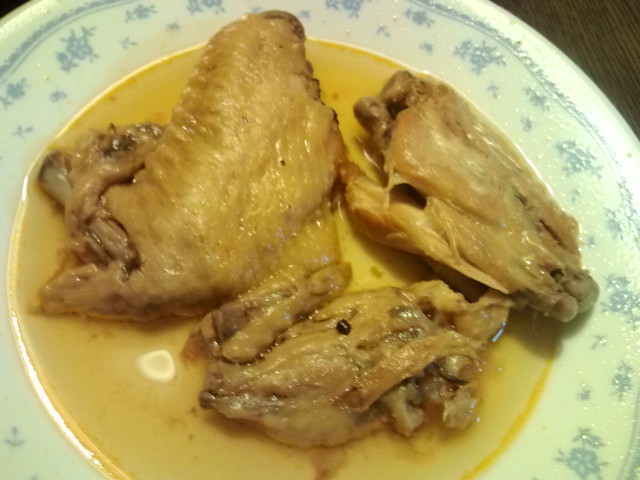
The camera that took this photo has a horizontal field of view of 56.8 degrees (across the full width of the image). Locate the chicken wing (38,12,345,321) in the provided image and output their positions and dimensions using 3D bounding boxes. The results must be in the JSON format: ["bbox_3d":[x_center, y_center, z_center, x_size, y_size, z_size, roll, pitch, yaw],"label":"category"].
[{"bbox_3d":[-0.040,-0.032,0.195,0.093,0.036,0.112,-7,65,-13],"label":"chicken wing"}]

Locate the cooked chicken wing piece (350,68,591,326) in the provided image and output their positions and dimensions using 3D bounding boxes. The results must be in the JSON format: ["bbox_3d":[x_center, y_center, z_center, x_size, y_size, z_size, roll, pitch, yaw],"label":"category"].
[{"bbox_3d":[0.046,-0.013,0.195,0.099,0.034,0.064,44,65,13],"label":"cooked chicken wing piece"}]

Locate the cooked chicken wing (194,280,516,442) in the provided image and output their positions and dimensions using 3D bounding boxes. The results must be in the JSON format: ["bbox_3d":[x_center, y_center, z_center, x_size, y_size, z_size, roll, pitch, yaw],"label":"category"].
[{"bbox_3d":[0.014,0.033,0.173,0.095,0.030,0.046,-3,64,-11],"label":"cooked chicken wing"}]

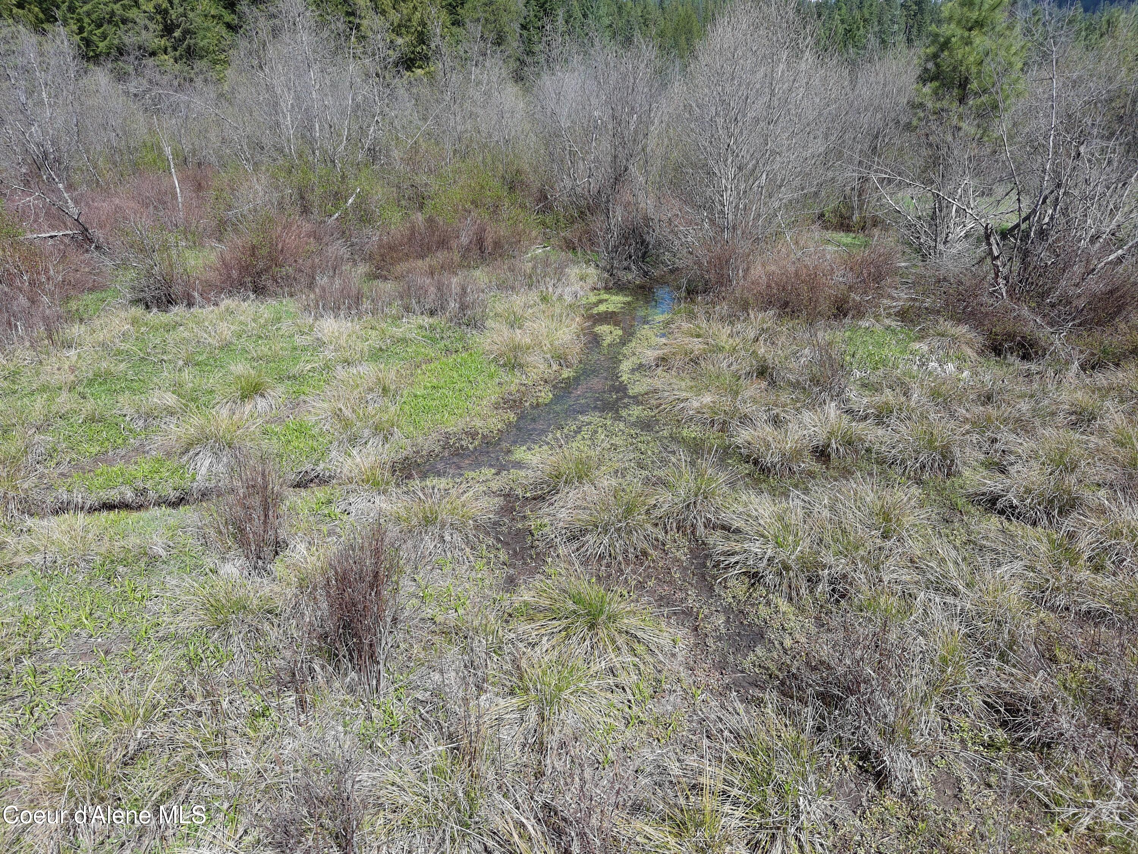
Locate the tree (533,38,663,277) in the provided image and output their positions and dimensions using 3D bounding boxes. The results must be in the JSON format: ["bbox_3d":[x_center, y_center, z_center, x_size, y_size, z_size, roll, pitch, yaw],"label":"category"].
[{"bbox_3d":[0.547,-5.076,14.501,2.460,4.210,2.330,0,26,0],"label":"tree"}]

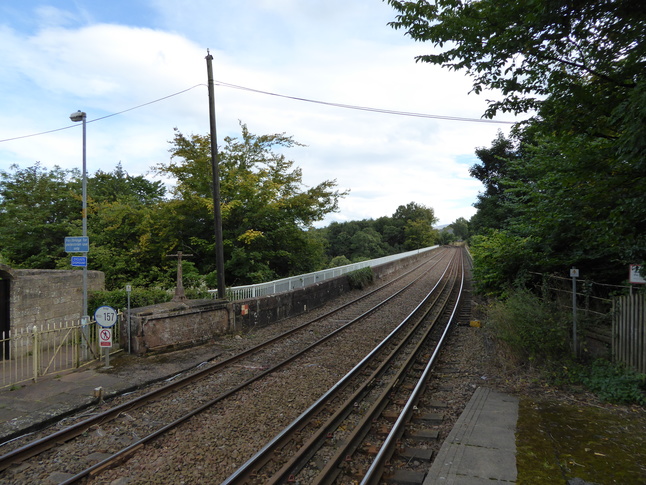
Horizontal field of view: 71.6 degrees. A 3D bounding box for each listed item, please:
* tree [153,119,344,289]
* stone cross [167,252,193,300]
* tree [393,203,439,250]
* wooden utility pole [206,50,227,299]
[{"bbox_3d":[-4.150,-1.700,26.000,11.000,10.600,10.000,0,0,-9],"label":"tree"},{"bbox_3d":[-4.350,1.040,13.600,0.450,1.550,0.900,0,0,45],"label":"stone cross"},{"bbox_3d":[26.800,-3.200,130.000,13.300,16.500,12.500,0,0,11],"label":"tree"},{"bbox_3d":[-3.780,-2.100,16.000,0.280,9.500,0.280,-3,0,-13],"label":"wooden utility pole"}]

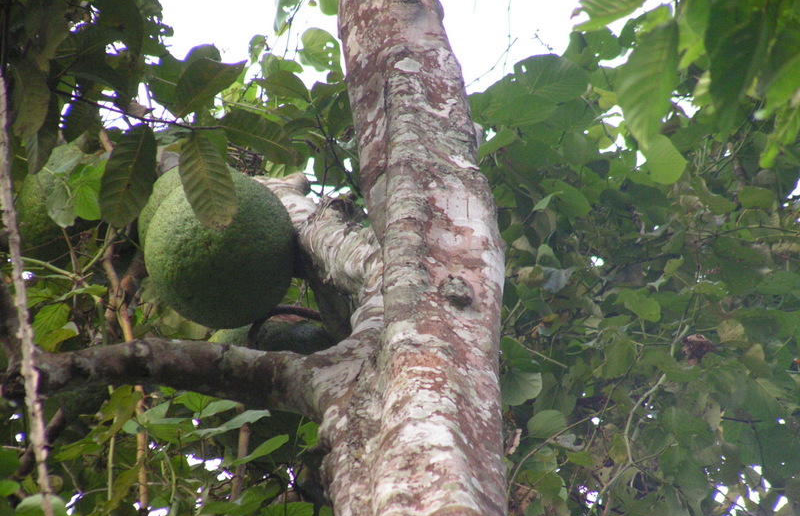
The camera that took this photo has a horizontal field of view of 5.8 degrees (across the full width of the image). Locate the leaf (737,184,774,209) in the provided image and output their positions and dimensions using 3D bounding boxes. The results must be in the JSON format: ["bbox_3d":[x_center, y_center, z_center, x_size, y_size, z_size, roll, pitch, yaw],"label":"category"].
[{"bbox_3d":[0.718,-0.124,16.000,0.072,0.048,0.032,0,-20,0],"label":"leaf"}]

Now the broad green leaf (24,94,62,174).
[{"bbox_3d":[-0.661,-0.228,14.700,0.059,0.152,0.033,12,-20,4],"label":"broad green leaf"}]

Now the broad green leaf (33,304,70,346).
[{"bbox_3d":[-0.771,0.149,17.600,0.080,0.106,0.025,27,17,-9],"label":"broad green leaf"}]

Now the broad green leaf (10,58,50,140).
[{"bbox_3d":[-0.707,-0.303,15.200,0.073,0.164,0.030,-11,-20,9],"label":"broad green leaf"}]

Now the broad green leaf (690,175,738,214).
[{"bbox_3d":[0.680,-0.137,17.200,0.030,0.121,0.061,-30,-28,-57],"label":"broad green leaf"}]

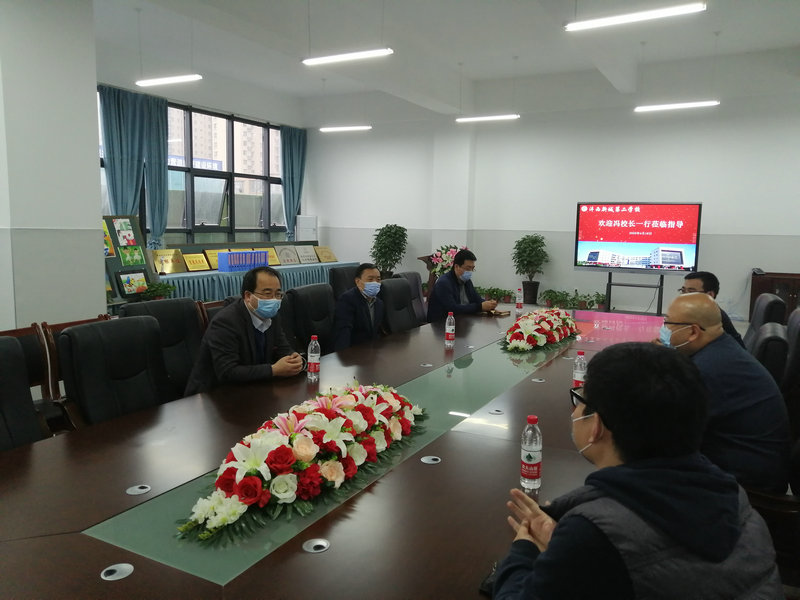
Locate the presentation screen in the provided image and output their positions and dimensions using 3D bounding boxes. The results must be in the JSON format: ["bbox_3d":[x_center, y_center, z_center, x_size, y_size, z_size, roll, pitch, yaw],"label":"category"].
[{"bbox_3d":[4.064,-1.063,10.749,1.980,1.200,0.090,5,8,28],"label":"presentation screen"}]

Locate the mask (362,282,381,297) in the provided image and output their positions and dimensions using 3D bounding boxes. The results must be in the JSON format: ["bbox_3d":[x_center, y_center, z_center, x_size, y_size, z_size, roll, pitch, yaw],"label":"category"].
[{"bbox_3d":[-0.198,-0.074,4.420,0.140,0.110,0.080,-4,16,-36],"label":"mask"}]

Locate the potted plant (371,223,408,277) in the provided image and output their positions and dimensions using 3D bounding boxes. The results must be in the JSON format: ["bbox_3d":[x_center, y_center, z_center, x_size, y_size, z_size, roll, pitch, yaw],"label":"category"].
[{"bbox_3d":[-0.223,-0.779,13.156,0.820,1.573,0.820,1,7,0],"label":"potted plant"}]

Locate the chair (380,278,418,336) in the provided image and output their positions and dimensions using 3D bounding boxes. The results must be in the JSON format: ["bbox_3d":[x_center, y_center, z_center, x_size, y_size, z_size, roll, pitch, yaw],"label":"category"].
[{"bbox_3d":[0.098,0.407,5.126,0.680,1.100,0.620,5,8,32],"label":"chair"}]

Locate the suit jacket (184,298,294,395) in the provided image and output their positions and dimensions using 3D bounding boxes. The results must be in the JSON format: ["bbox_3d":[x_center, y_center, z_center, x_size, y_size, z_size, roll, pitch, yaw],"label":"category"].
[{"bbox_3d":[-0.827,0.331,3.242,0.500,0.680,0.580,6,8,36],"label":"suit jacket"}]

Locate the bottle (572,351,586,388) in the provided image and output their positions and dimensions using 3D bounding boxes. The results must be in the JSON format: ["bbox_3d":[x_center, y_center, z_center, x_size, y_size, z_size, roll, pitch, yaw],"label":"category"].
[{"bbox_3d":[0.870,0.365,3.022,0.064,0.232,0.064,4,8,28],"label":"bottle"}]

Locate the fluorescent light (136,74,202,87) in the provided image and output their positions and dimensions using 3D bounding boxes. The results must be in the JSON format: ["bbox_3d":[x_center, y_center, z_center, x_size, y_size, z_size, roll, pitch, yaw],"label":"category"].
[{"bbox_3d":[-3.135,-2.979,8.468,1.220,0.070,0.110,4,8,28],"label":"fluorescent light"}]

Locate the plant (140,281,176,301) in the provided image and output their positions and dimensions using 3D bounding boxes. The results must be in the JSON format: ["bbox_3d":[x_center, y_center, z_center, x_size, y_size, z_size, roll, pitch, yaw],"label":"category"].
[{"bbox_3d":[-3.122,-0.097,8.100,0.440,0.360,0.440,5,8,28],"label":"plant"}]

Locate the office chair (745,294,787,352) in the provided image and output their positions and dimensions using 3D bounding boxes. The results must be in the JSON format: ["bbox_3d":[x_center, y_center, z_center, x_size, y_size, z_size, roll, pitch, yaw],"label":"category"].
[{"bbox_3d":[2.498,0.510,4.702,0.660,1.100,0.620,3,7,20],"label":"office chair"}]

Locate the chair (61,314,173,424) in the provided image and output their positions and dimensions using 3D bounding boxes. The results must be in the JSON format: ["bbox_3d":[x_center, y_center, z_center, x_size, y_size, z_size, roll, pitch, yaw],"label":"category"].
[{"bbox_3d":[-1.198,0.669,2.914,0.660,1.100,0.620,5,8,30],"label":"chair"}]

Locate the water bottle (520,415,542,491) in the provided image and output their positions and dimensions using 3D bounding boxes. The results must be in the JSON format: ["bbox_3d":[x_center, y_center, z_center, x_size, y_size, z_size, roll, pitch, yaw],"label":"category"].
[{"bbox_3d":[0.417,0.477,1.966,0.064,0.232,0.064,4,8,28],"label":"water bottle"}]

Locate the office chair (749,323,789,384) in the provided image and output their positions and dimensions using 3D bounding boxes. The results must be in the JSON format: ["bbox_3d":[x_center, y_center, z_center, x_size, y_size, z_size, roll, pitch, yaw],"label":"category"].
[{"bbox_3d":[1.620,0.674,3.219,0.660,1.100,0.620,4,8,28],"label":"office chair"}]

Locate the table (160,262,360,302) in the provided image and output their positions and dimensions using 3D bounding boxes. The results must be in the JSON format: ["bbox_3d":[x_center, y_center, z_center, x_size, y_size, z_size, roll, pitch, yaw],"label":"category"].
[{"bbox_3d":[-2.562,-0.211,11.511,0.880,0.750,5.200,5,8,28],"label":"table"}]

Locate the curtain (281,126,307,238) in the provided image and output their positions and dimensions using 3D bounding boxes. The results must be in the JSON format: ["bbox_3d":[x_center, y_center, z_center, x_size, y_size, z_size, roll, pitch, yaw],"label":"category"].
[{"bbox_3d":[-2.524,-2.731,14.889,0.200,2.750,0.950,4,8,28],"label":"curtain"}]

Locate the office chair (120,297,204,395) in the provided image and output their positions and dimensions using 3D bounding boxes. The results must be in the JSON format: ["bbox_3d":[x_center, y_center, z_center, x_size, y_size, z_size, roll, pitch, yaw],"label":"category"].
[{"bbox_3d":[-1.275,0.571,3.732,0.660,1.100,0.620,4,8,28],"label":"office chair"}]

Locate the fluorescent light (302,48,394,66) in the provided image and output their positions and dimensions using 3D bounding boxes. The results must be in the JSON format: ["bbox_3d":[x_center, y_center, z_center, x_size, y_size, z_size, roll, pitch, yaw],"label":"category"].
[{"bbox_3d":[-0.588,-2.785,7.138,1.220,0.070,0.110,4,8,28],"label":"fluorescent light"}]

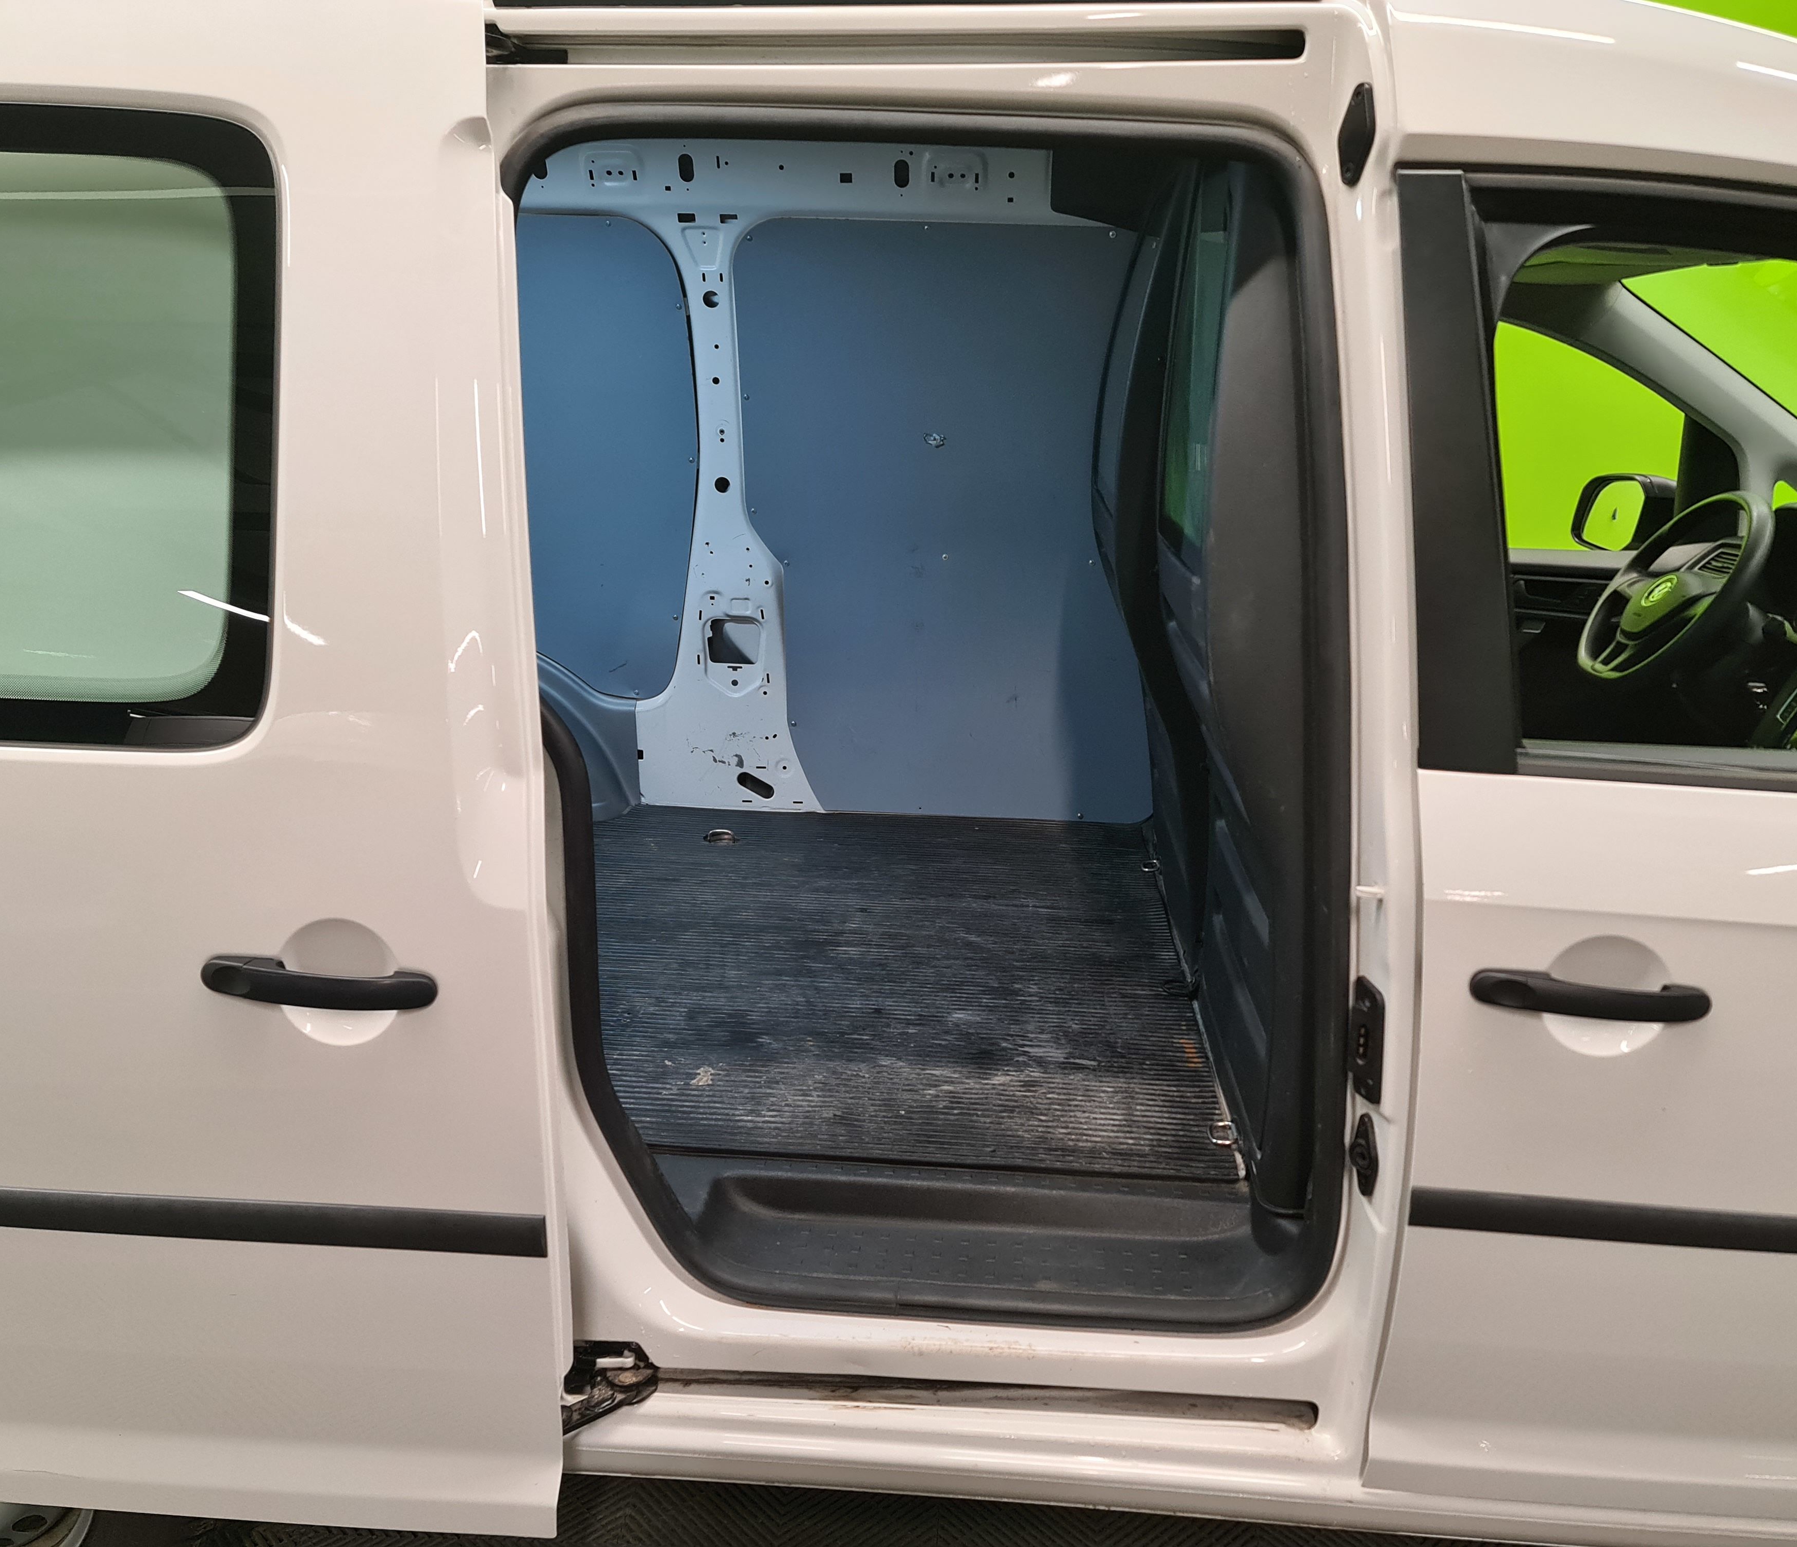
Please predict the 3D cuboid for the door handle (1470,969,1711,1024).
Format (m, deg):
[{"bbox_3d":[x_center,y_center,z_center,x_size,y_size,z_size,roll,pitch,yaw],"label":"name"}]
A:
[{"bbox_3d":[0.576,0.185,1.242,0.194,0.028,0.042,2,15,4],"label":"door handle"}]

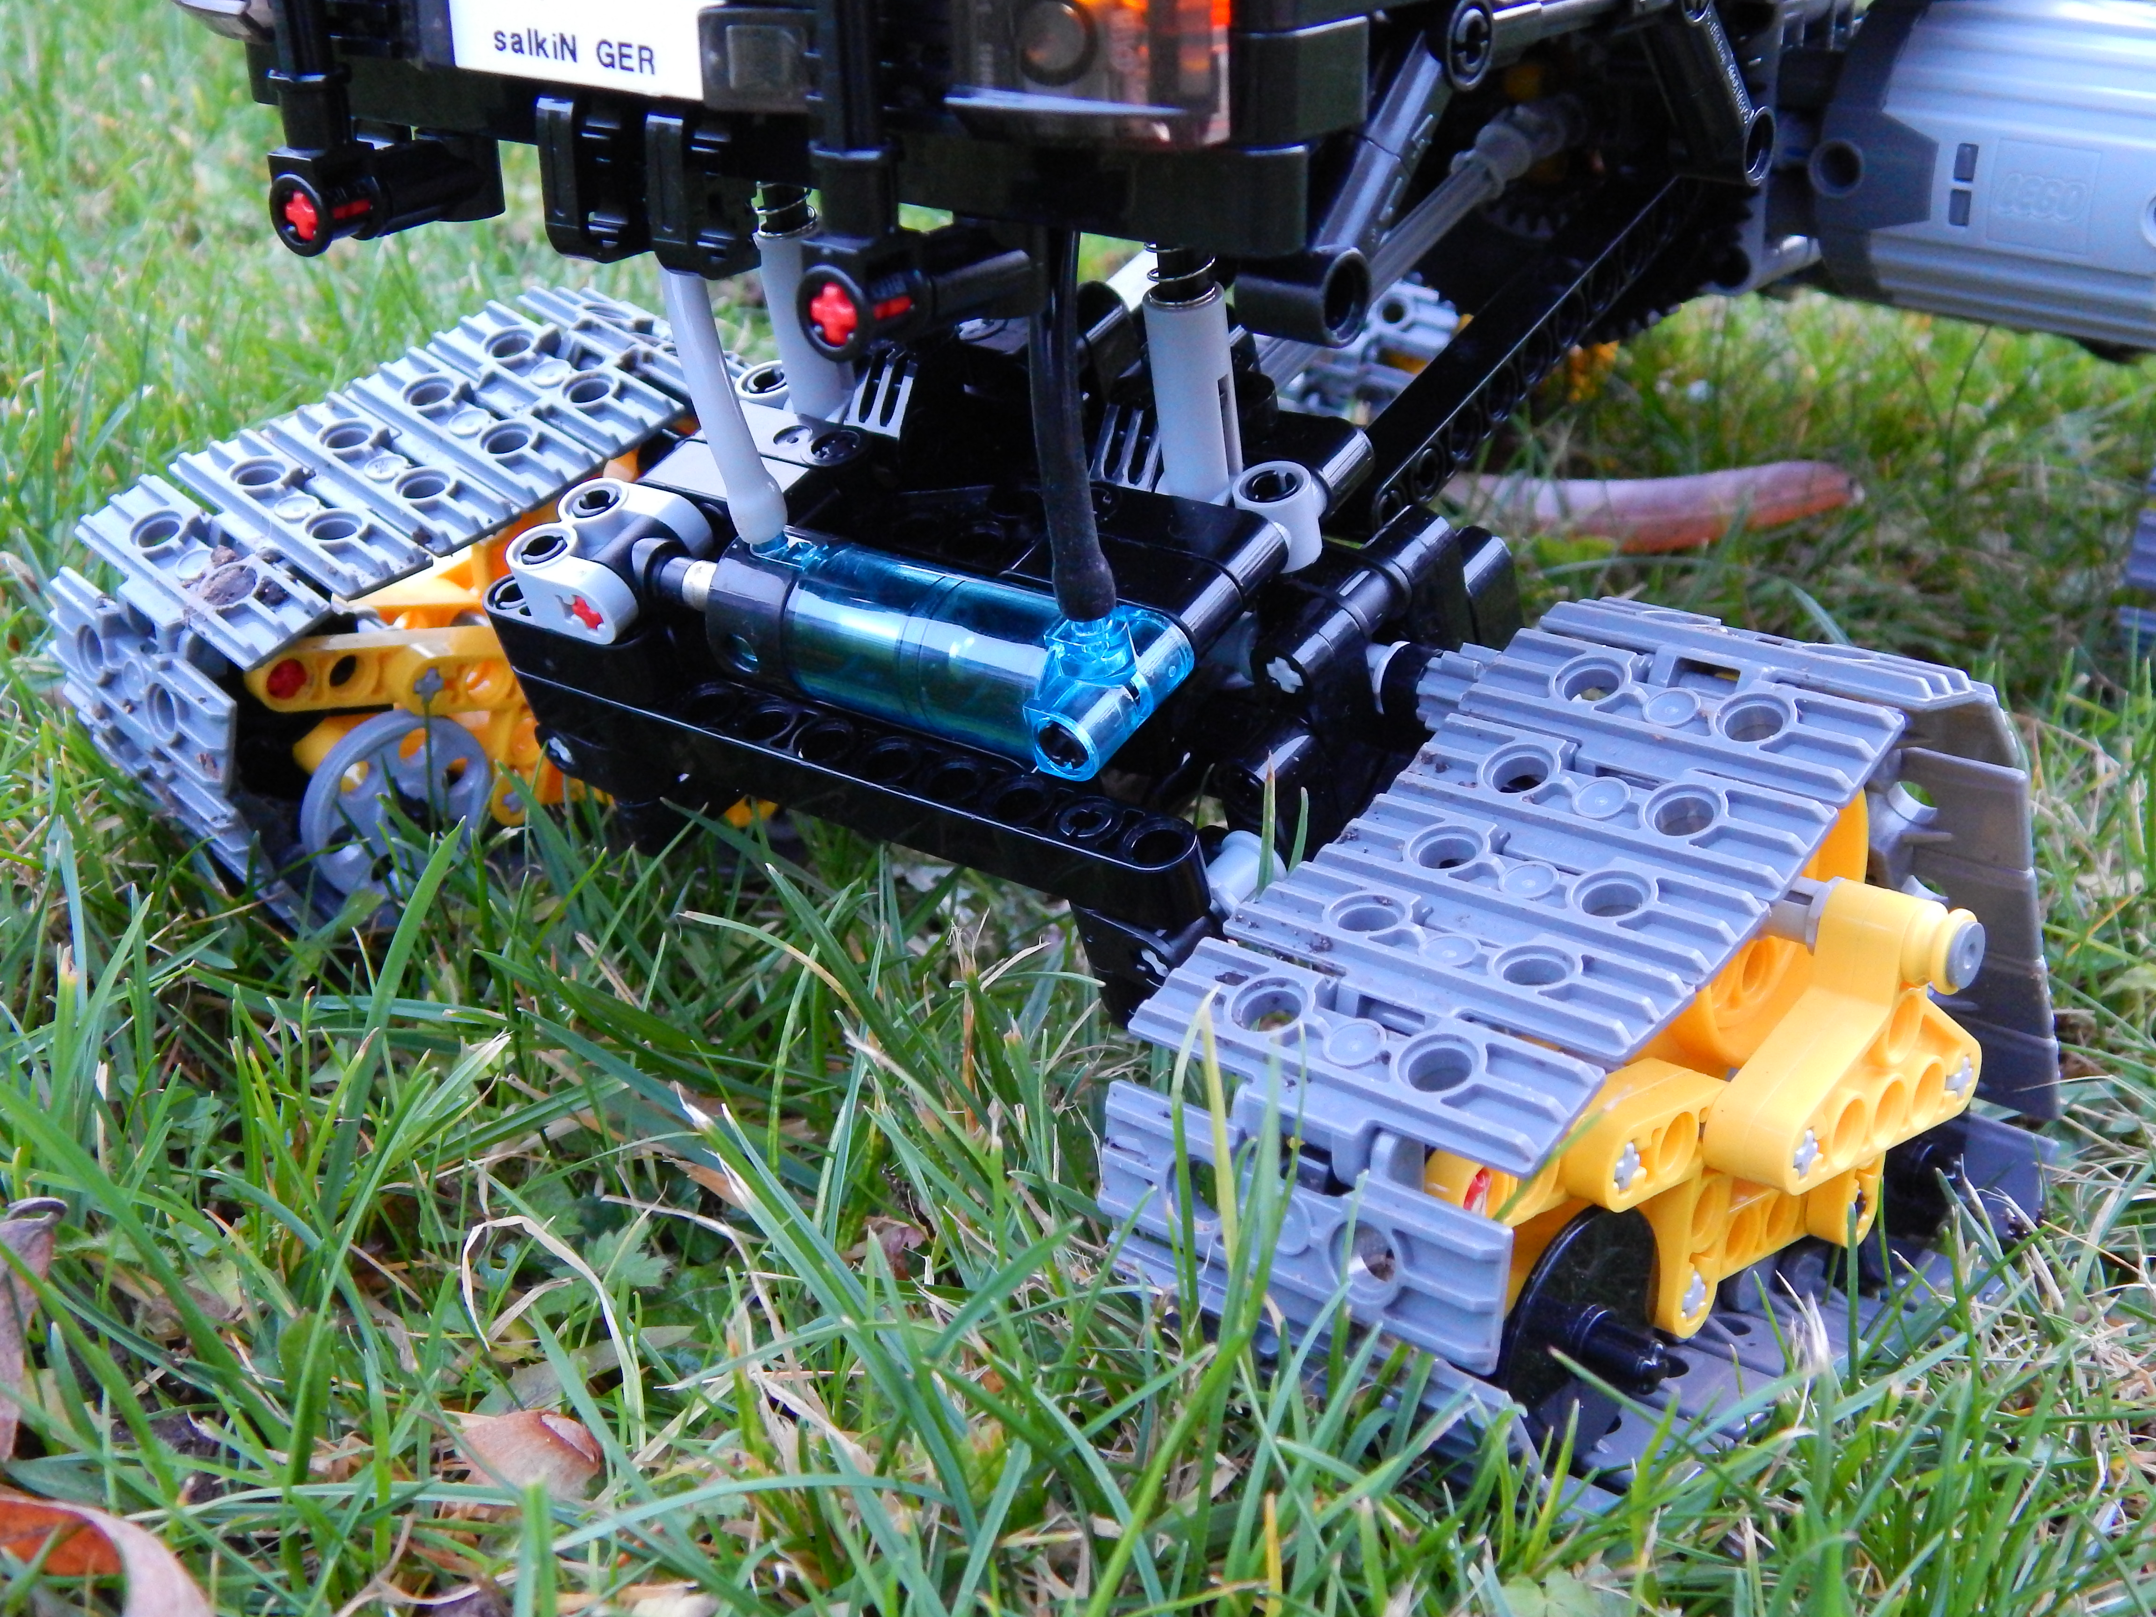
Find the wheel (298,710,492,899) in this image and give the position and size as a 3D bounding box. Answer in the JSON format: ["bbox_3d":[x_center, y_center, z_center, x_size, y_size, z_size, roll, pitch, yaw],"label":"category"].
[{"bbox_3d":[-0.081,-0.001,0.314,0.024,0.024,0.005,-17,37,-39],"label":"wheel"}]

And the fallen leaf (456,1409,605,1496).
[{"bbox_3d":[-0.044,0.052,0.215,0.014,0.007,0.012,1,20,0],"label":"fallen leaf"}]

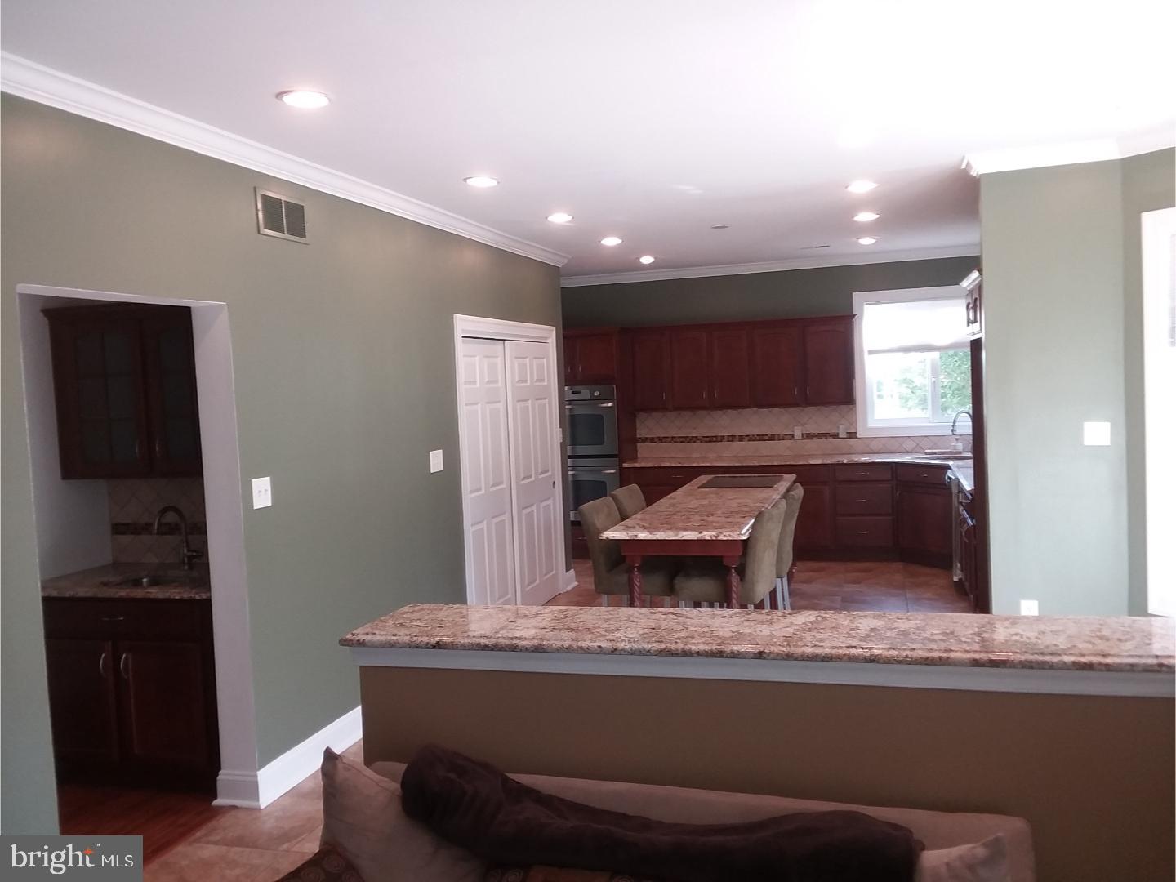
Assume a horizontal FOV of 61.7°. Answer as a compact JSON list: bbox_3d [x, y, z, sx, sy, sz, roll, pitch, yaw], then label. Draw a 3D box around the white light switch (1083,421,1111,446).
[{"bbox_3d":[2.510,-0.035,4.851,0.117,0.118,0.012,-2,3,17],"label":"white light switch"}]

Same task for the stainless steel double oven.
[{"bbox_3d":[-0.003,0.119,9.393,0.765,1.277,0.610,-2,3,17],"label":"stainless steel double oven"}]

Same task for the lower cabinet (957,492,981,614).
[{"bbox_3d":[2.837,0.740,6.520,0.610,0.880,1.330,-2,4,16],"label":"lower cabinet"}]

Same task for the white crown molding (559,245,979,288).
[{"bbox_3d":[1.615,-1.625,9.300,4.150,0.095,0.100,-2,4,16],"label":"white crown molding"}]

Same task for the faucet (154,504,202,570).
[{"bbox_3d":[-1.817,0.433,4.356,0.115,0.291,0.220,-2,3,17],"label":"faucet"}]

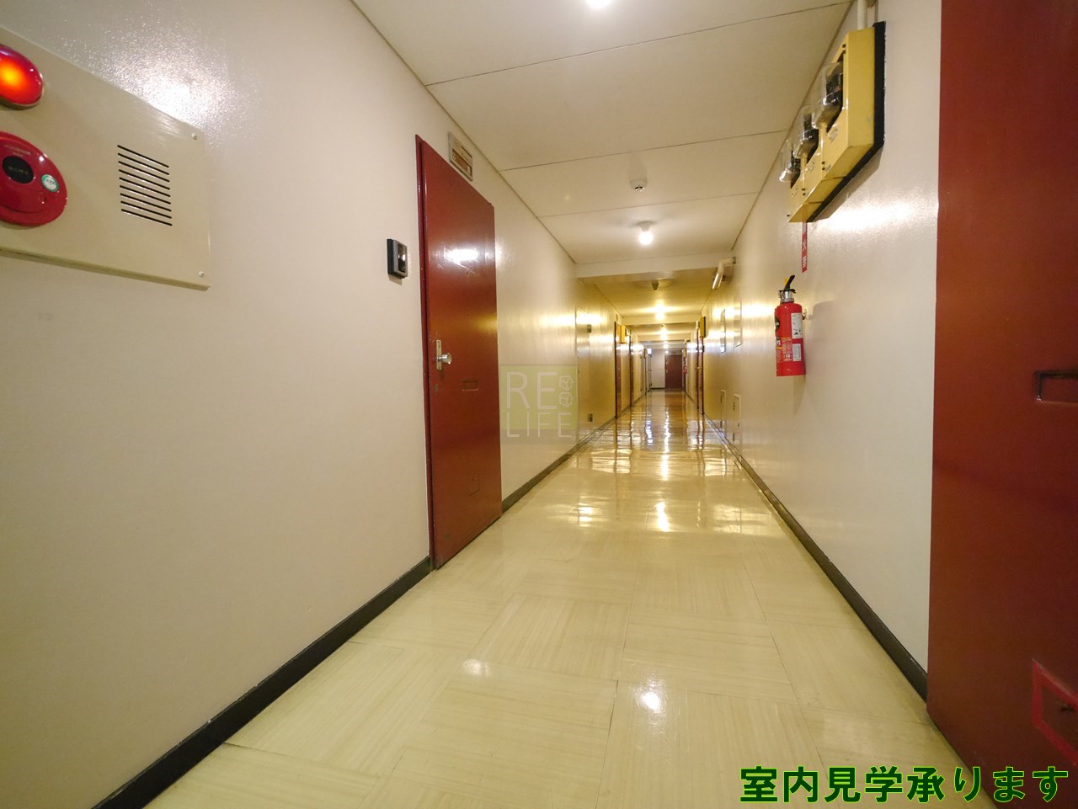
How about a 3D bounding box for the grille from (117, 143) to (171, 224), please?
[{"bbox_3d":[-0.764,-0.422,0.969,0.010,0.119,0.098,-1,3,15],"label":"grille"}]

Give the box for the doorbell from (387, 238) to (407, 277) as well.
[{"bbox_3d":[-0.543,-0.559,1.917,0.030,0.124,0.096,-1,3,15],"label":"doorbell"}]

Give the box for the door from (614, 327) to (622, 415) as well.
[{"bbox_3d":[1.559,-0.685,9.863,0.060,1.870,0.900,-1,3,15],"label":"door"}]

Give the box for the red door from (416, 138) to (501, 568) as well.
[{"bbox_3d":[-0.390,-0.231,2.581,0.060,1.860,0.880,-1,3,15],"label":"red door"}]

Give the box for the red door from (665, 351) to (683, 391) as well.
[{"bbox_3d":[7.114,-1.740,26.300,0.900,1.870,0.060,-1,3,15],"label":"red door"}]

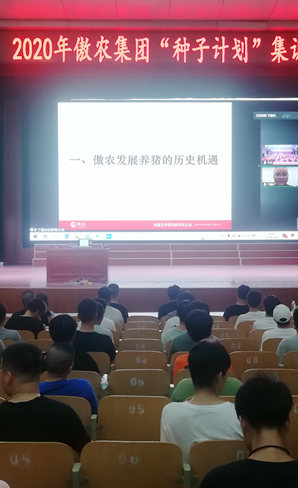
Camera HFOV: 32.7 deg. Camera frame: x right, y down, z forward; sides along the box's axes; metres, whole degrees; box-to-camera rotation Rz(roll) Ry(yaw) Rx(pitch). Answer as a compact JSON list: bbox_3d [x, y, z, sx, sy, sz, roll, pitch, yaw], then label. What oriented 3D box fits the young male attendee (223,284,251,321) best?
[{"bbox_3d":[1.530,1.324,8.564,0.550,1.319,0.750,0,1,0],"label":"young male attendee"}]

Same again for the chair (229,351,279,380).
[{"bbox_3d":[1.027,1.454,5.185,0.530,0.830,0.500,0,1,0],"label":"chair"}]

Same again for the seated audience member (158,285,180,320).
[{"bbox_3d":[0.436,1.327,8.564,0.520,1.323,0.750,0,1,0],"label":"seated audience member"}]

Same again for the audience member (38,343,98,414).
[{"bbox_3d":[-0.580,1.240,3.600,0.500,1.177,0.720,0,2,0],"label":"audience member"}]

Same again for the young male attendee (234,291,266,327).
[{"bbox_3d":[1.422,1.256,7.298,0.490,1.236,0.680,0,2,0],"label":"young male attendee"}]

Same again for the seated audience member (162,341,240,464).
[{"bbox_3d":[0.298,1.143,2.816,0.470,1.320,0.720,0,2,0],"label":"seated audience member"}]

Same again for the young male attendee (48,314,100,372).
[{"bbox_3d":[-0.658,1.216,4.387,0.520,1.285,0.720,0,2,0],"label":"young male attendee"}]

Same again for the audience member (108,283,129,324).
[{"bbox_3d":[-0.532,1.247,7.941,0.490,1.303,0.680,0,2,0],"label":"audience member"}]

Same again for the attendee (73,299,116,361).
[{"bbox_3d":[-0.587,1.211,5.314,0.520,1.340,0.750,0,1,0],"label":"attendee"}]

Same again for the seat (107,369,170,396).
[{"bbox_3d":[-0.079,1.434,4.372,0.530,0.830,0.500,0,1,0],"label":"seat"}]

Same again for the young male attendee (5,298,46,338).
[{"bbox_3d":[-1.616,1.329,6.937,0.540,1.224,0.750,0,1,6],"label":"young male attendee"}]

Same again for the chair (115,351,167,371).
[{"bbox_3d":[-0.076,1.461,5.185,0.530,0.830,0.500,0,1,0],"label":"chair"}]

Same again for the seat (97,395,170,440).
[{"bbox_3d":[-0.088,1.391,3.514,0.520,0.840,0.500,0,2,0],"label":"seat"}]

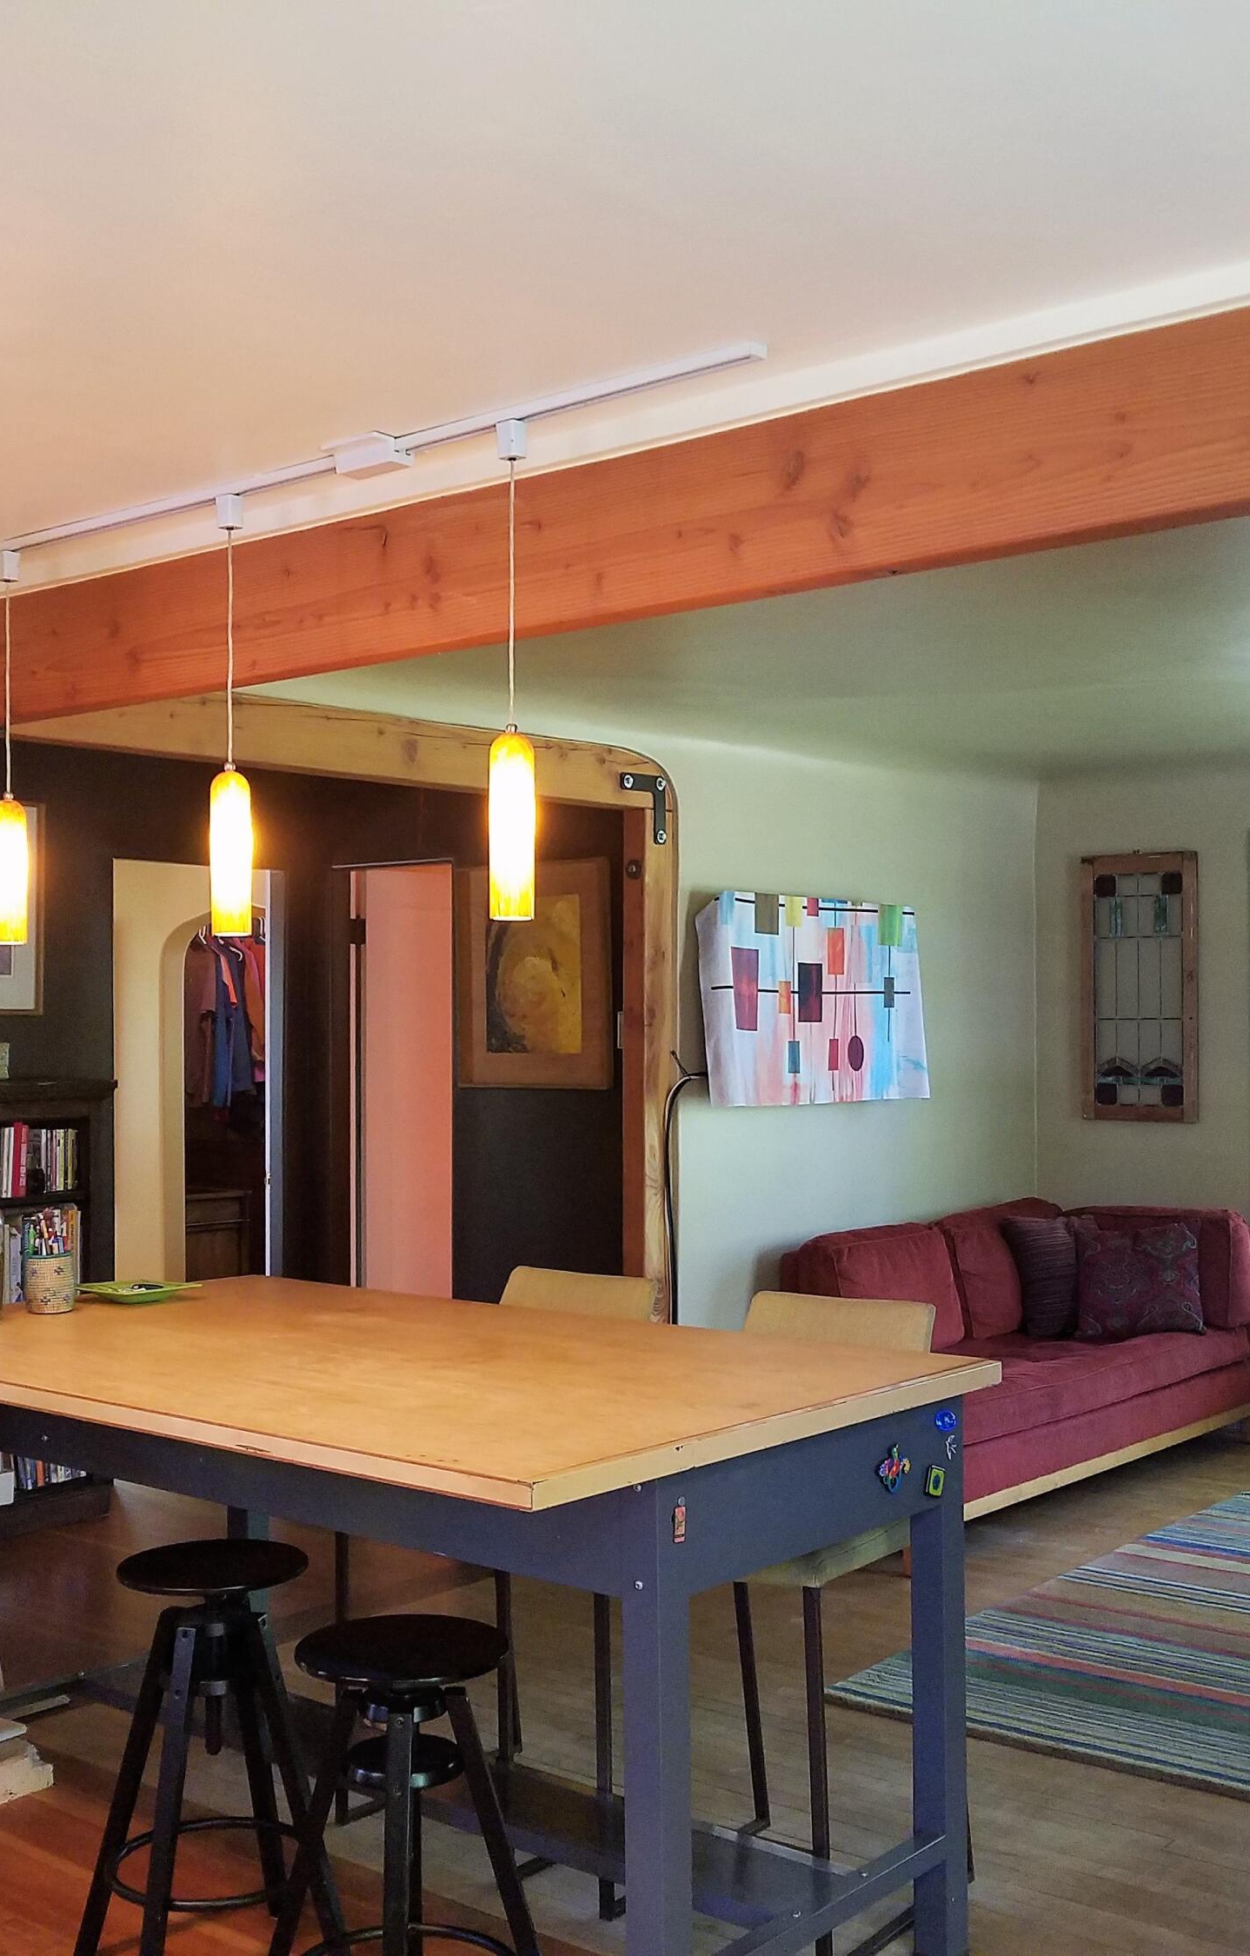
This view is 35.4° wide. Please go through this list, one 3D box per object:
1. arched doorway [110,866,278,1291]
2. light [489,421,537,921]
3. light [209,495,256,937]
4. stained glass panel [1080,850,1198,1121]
[{"bbox_3d":[-1.485,0.640,6.692,0.130,2.039,0.709,-1,-2,39],"label":"arched doorway"},{"bbox_3d":[-0.169,-0.463,2.950,0.070,0.758,0.070,0,-1,0],"label":"light"},{"bbox_3d":[-0.676,-0.451,3.362,0.074,0.763,0.074,0,-1,0],"label":"light"},{"bbox_3d":[1.977,0.038,7.519,0.476,1.024,0.040,-1,-2,39],"label":"stained glass panel"}]

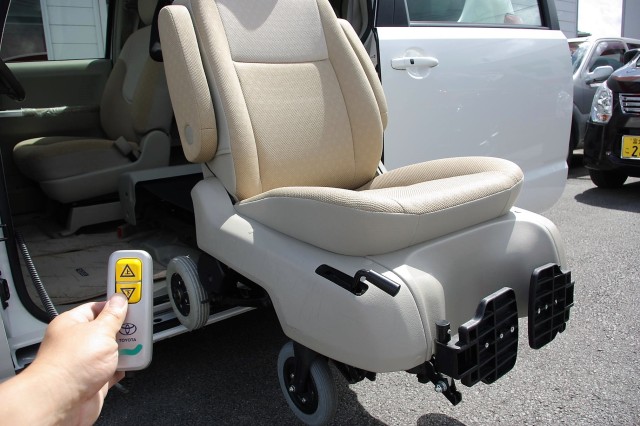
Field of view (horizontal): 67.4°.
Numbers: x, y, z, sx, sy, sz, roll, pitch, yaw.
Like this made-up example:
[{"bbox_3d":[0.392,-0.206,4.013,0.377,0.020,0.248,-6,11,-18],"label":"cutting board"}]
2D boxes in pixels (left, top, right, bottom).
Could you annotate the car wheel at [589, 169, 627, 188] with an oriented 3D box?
[{"bbox_3d":[2.710,-0.508,4.450,0.560,0.560,0.165,-12,17,-33],"label":"car wheel"}]

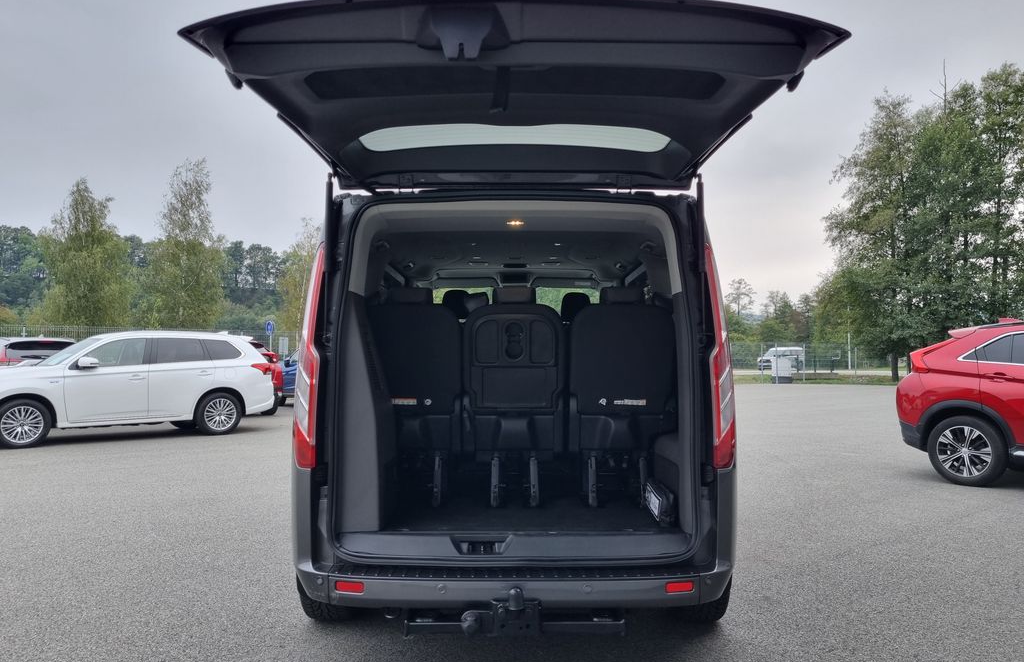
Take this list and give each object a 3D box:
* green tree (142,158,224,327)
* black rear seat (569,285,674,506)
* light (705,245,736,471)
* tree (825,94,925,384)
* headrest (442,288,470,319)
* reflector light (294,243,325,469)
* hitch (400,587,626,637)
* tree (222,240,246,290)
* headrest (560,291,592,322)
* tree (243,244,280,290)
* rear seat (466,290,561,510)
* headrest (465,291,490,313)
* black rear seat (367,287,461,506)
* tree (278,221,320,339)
[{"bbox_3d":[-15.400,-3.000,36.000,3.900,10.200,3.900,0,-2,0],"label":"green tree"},{"bbox_3d":[0.500,0.310,3.820,0.490,1.020,0.740,0,-2,0],"label":"black rear seat"},{"bbox_3d":[0.810,0.100,2.980,0.170,0.870,0.240,0,-2,0],"label":"light"},{"bbox_3d":[17.800,-4.700,37.000,5.100,14.000,5.100,0,-2,0],"label":"tree"},{"bbox_3d":[-0.415,-0.195,5.650,0.230,0.220,0.120,0,-2,0],"label":"headrest"},{"bbox_3d":[-0.825,0.090,3.080,0.170,0.910,0.260,0,-2,0],"label":"reflector light"},{"bbox_3d":[0.012,1.035,2.840,0.870,0.260,0.320,0,-2,0],"label":"hitch"},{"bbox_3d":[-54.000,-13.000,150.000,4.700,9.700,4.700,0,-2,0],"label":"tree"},{"bbox_3d":[0.482,-0.185,5.720,0.230,0.210,0.120,0,-2,0],"label":"headrest"},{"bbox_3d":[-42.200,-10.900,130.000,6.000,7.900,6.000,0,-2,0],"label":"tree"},{"bbox_3d":[0.010,0.318,3.770,0.475,1.040,0.680,0,-2,0],"label":"rear seat"},{"bbox_3d":[-0.230,-0.190,5.200,0.210,0.180,0.120,0,-2,0],"label":"headrest"},{"bbox_3d":[-0.475,0.318,3.770,0.480,1.040,0.680,0,-2,0],"label":"black rear seat"},{"bbox_3d":[-7.700,-1.000,28.000,2.000,6.300,2.000,0,-2,0],"label":"tree"}]

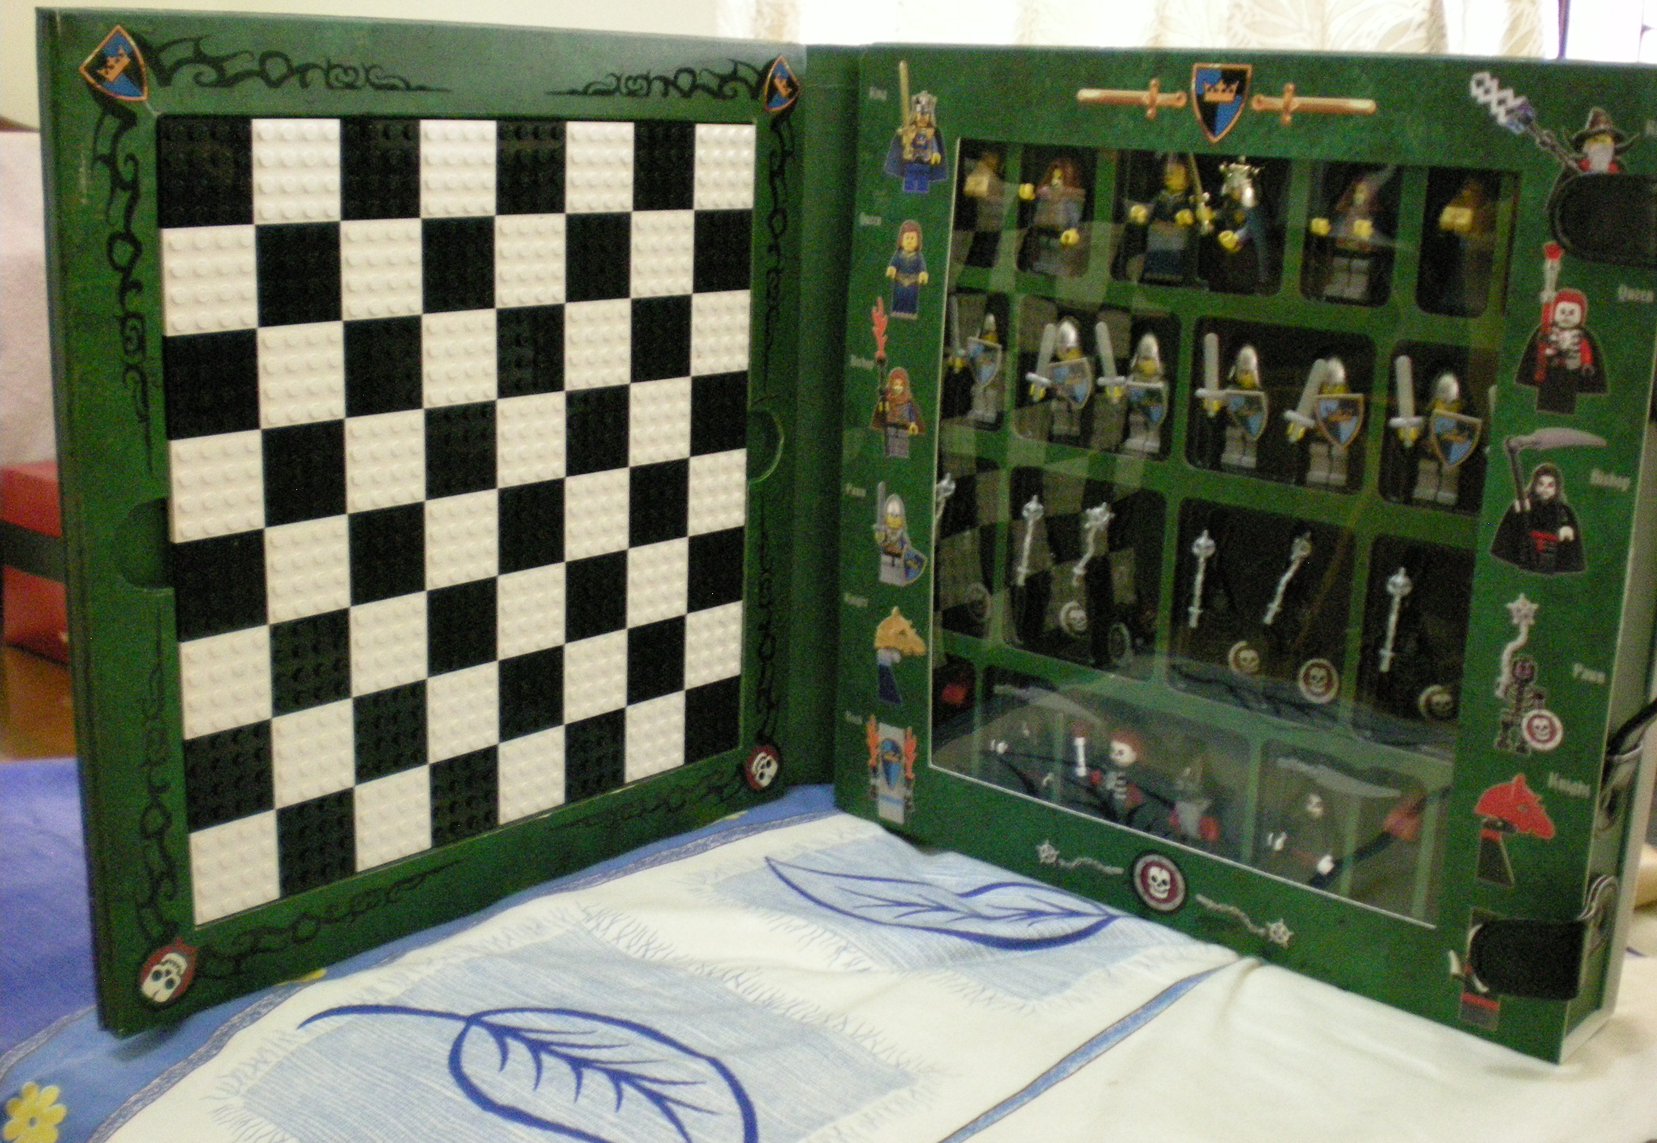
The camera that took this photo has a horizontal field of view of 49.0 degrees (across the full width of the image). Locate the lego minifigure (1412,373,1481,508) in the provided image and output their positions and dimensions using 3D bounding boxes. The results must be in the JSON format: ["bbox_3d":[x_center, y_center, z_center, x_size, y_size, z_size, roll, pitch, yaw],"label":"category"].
[{"bbox_3d":[0.201,-0.043,0.592,0.023,0.043,0.014,14,20,38],"label":"lego minifigure"}]

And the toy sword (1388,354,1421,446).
[{"bbox_3d":[0.188,-0.055,0.593,0.011,0.030,0.004,2,12,41],"label":"toy sword"}]

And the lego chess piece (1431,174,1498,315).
[{"bbox_3d":[0.199,-0.102,0.569,0.017,0.043,0.019,14,19,39],"label":"lego chess piece"}]

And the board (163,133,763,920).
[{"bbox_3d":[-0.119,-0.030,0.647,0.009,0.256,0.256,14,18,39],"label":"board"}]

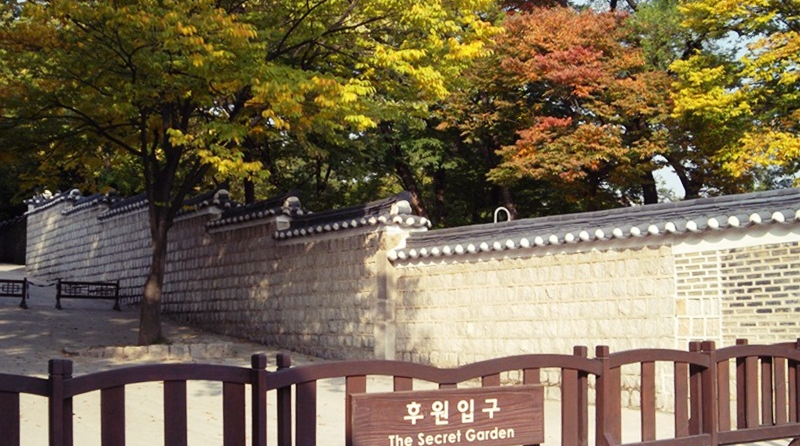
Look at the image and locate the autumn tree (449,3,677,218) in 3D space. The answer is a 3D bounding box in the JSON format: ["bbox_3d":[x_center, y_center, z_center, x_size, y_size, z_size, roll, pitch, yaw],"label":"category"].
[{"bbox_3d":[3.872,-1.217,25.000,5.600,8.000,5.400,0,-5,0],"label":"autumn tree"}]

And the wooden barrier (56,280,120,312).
[{"bbox_3d":[-7.719,1.797,25.200,1.530,0.770,0.450,3,-6,-25],"label":"wooden barrier"}]

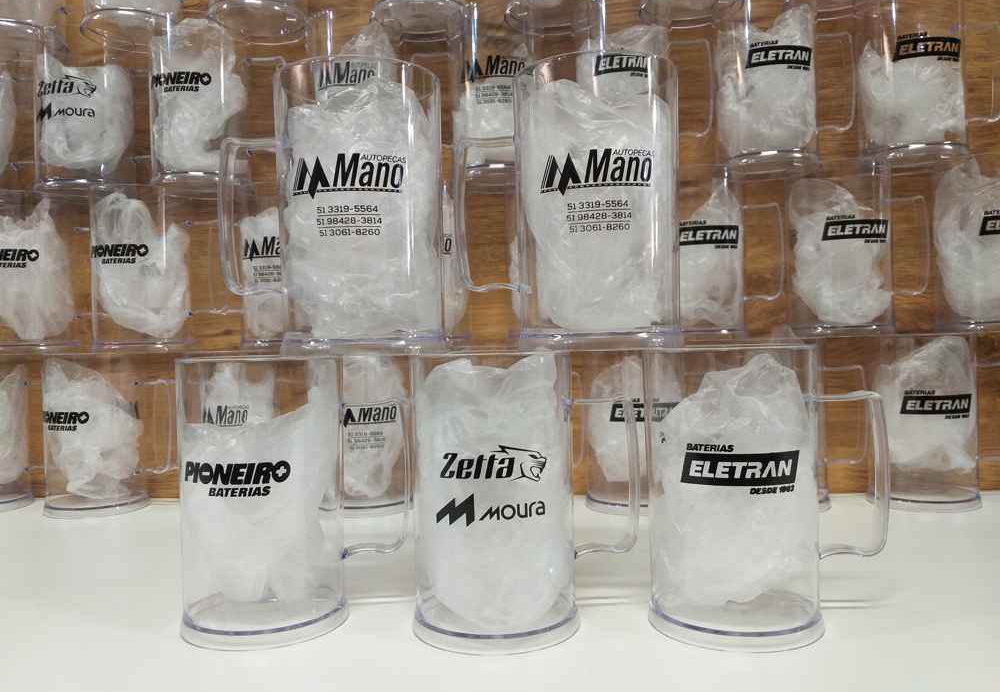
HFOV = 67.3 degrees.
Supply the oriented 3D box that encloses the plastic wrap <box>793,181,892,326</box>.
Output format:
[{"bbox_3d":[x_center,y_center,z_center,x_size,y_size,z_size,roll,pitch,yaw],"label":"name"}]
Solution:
[{"bbox_3d":[0.304,-0.083,0.670,0.080,0.130,0.074,-1,1,0],"label":"plastic wrap"}]

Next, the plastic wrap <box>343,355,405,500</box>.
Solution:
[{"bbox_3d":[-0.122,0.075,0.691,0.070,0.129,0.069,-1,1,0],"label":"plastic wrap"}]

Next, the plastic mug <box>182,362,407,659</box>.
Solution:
[{"bbox_3d":[-0.113,0.078,0.418,0.123,0.145,0.090,-1,1,-5],"label":"plastic mug"}]

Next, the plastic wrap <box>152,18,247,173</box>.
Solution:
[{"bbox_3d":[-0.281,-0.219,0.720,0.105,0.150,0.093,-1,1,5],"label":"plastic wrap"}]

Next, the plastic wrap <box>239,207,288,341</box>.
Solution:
[{"bbox_3d":[-0.200,-0.066,0.717,0.074,0.122,0.074,-1,1,5],"label":"plastic wrap"}]

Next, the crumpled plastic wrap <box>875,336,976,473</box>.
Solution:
[{"bbox_3d":[0.377,0.053,0.665,0.079,0.119,0.073,-1,1,0],"label":"crumpled plastic wrap"}]

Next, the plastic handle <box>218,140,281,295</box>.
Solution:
[{"bbox_3d":[-0.139,-0.073,0.422,0.042,0.090,0.015,-1,1,5],"label":"plastic handle"}]

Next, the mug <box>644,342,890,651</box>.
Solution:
[{"bbox_3d":[0.146,0.075,0.414,0.130,0.150,0.093,-1,1,5],"label":"mug"}]

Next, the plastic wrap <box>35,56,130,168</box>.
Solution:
[{"bbox_3d":[-0.396,-0.219,0.729,0.081,0.100,0.076,-1,1,5],"label":"plastic wrap"}]

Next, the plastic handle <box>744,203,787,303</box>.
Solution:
[{"bbox_3d":[0.237,-0.084,0.672,0.040,0.087,0.013,-1,1,0],"label":"plastic handle"}]

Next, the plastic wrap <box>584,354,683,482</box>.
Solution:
[{"bbox_3d":[0.124,0.065,0.694,0.080,0.113,0.076,-1,1,5],"label":"plastic wrap"}]

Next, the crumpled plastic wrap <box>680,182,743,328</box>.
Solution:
[{"bbox_3d":[0.174,-0.081,0.687,0.078,0.126,0.076,-1,1,5],"label":"crumpled plastic wrap"}]

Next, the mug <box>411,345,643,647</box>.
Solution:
[{"bbox_3d":[0.014,0.075,0.407,0.123,0.145,0.090,-1,1,-8],"label":"mug"}]

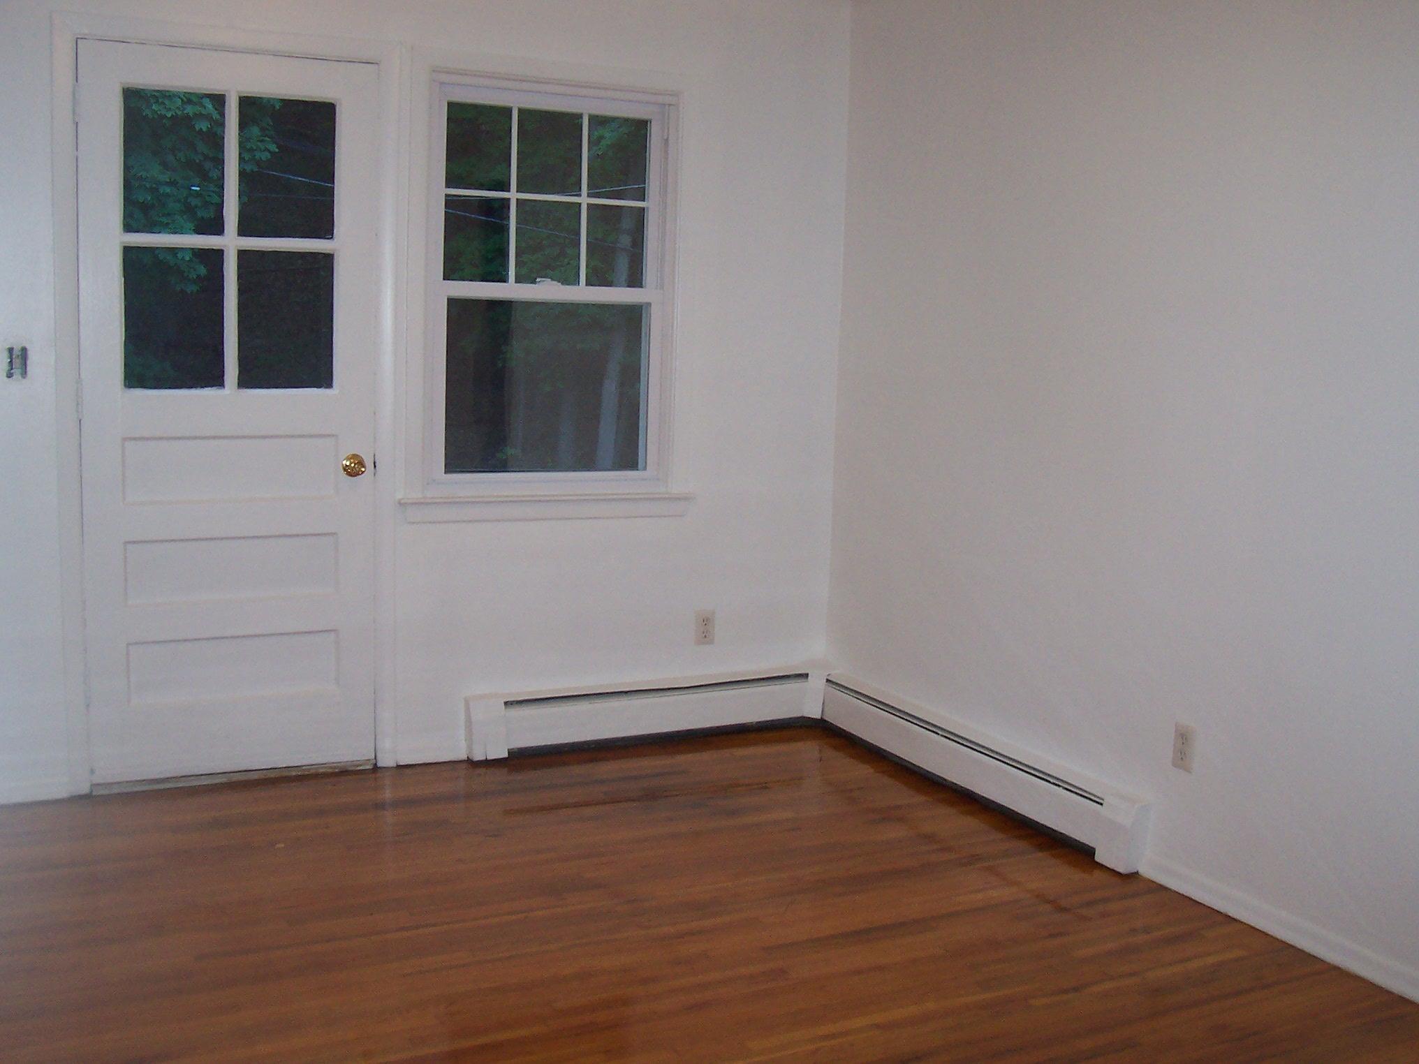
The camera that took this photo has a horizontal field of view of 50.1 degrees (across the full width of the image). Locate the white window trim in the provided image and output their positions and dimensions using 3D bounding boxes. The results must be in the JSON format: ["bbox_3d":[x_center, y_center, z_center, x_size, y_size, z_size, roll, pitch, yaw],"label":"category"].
[{"bbox_3d":[-0.474,-0.719,4.585,0.935,1.377,0.090,-2,9,-26],"label":"white window trim"}]

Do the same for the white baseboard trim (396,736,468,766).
[{"bbox_3d":[-0.842,0.656,4.602,0.226,0.102,0.018,-2,9,-26],"label":"white baseboard trim"}]

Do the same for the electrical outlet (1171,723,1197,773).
[{"bbox_3d":[1.155,0.527,3.706,0.010,0.114,0.070,-2,9,-26],"label":"electrical outlet"}]

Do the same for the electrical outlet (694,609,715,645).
[{"bbox_3d":[-0.013,0.315,4.969,0.072,0.116,0.010,-2,9,-26],"label":"electrical outlet"}]

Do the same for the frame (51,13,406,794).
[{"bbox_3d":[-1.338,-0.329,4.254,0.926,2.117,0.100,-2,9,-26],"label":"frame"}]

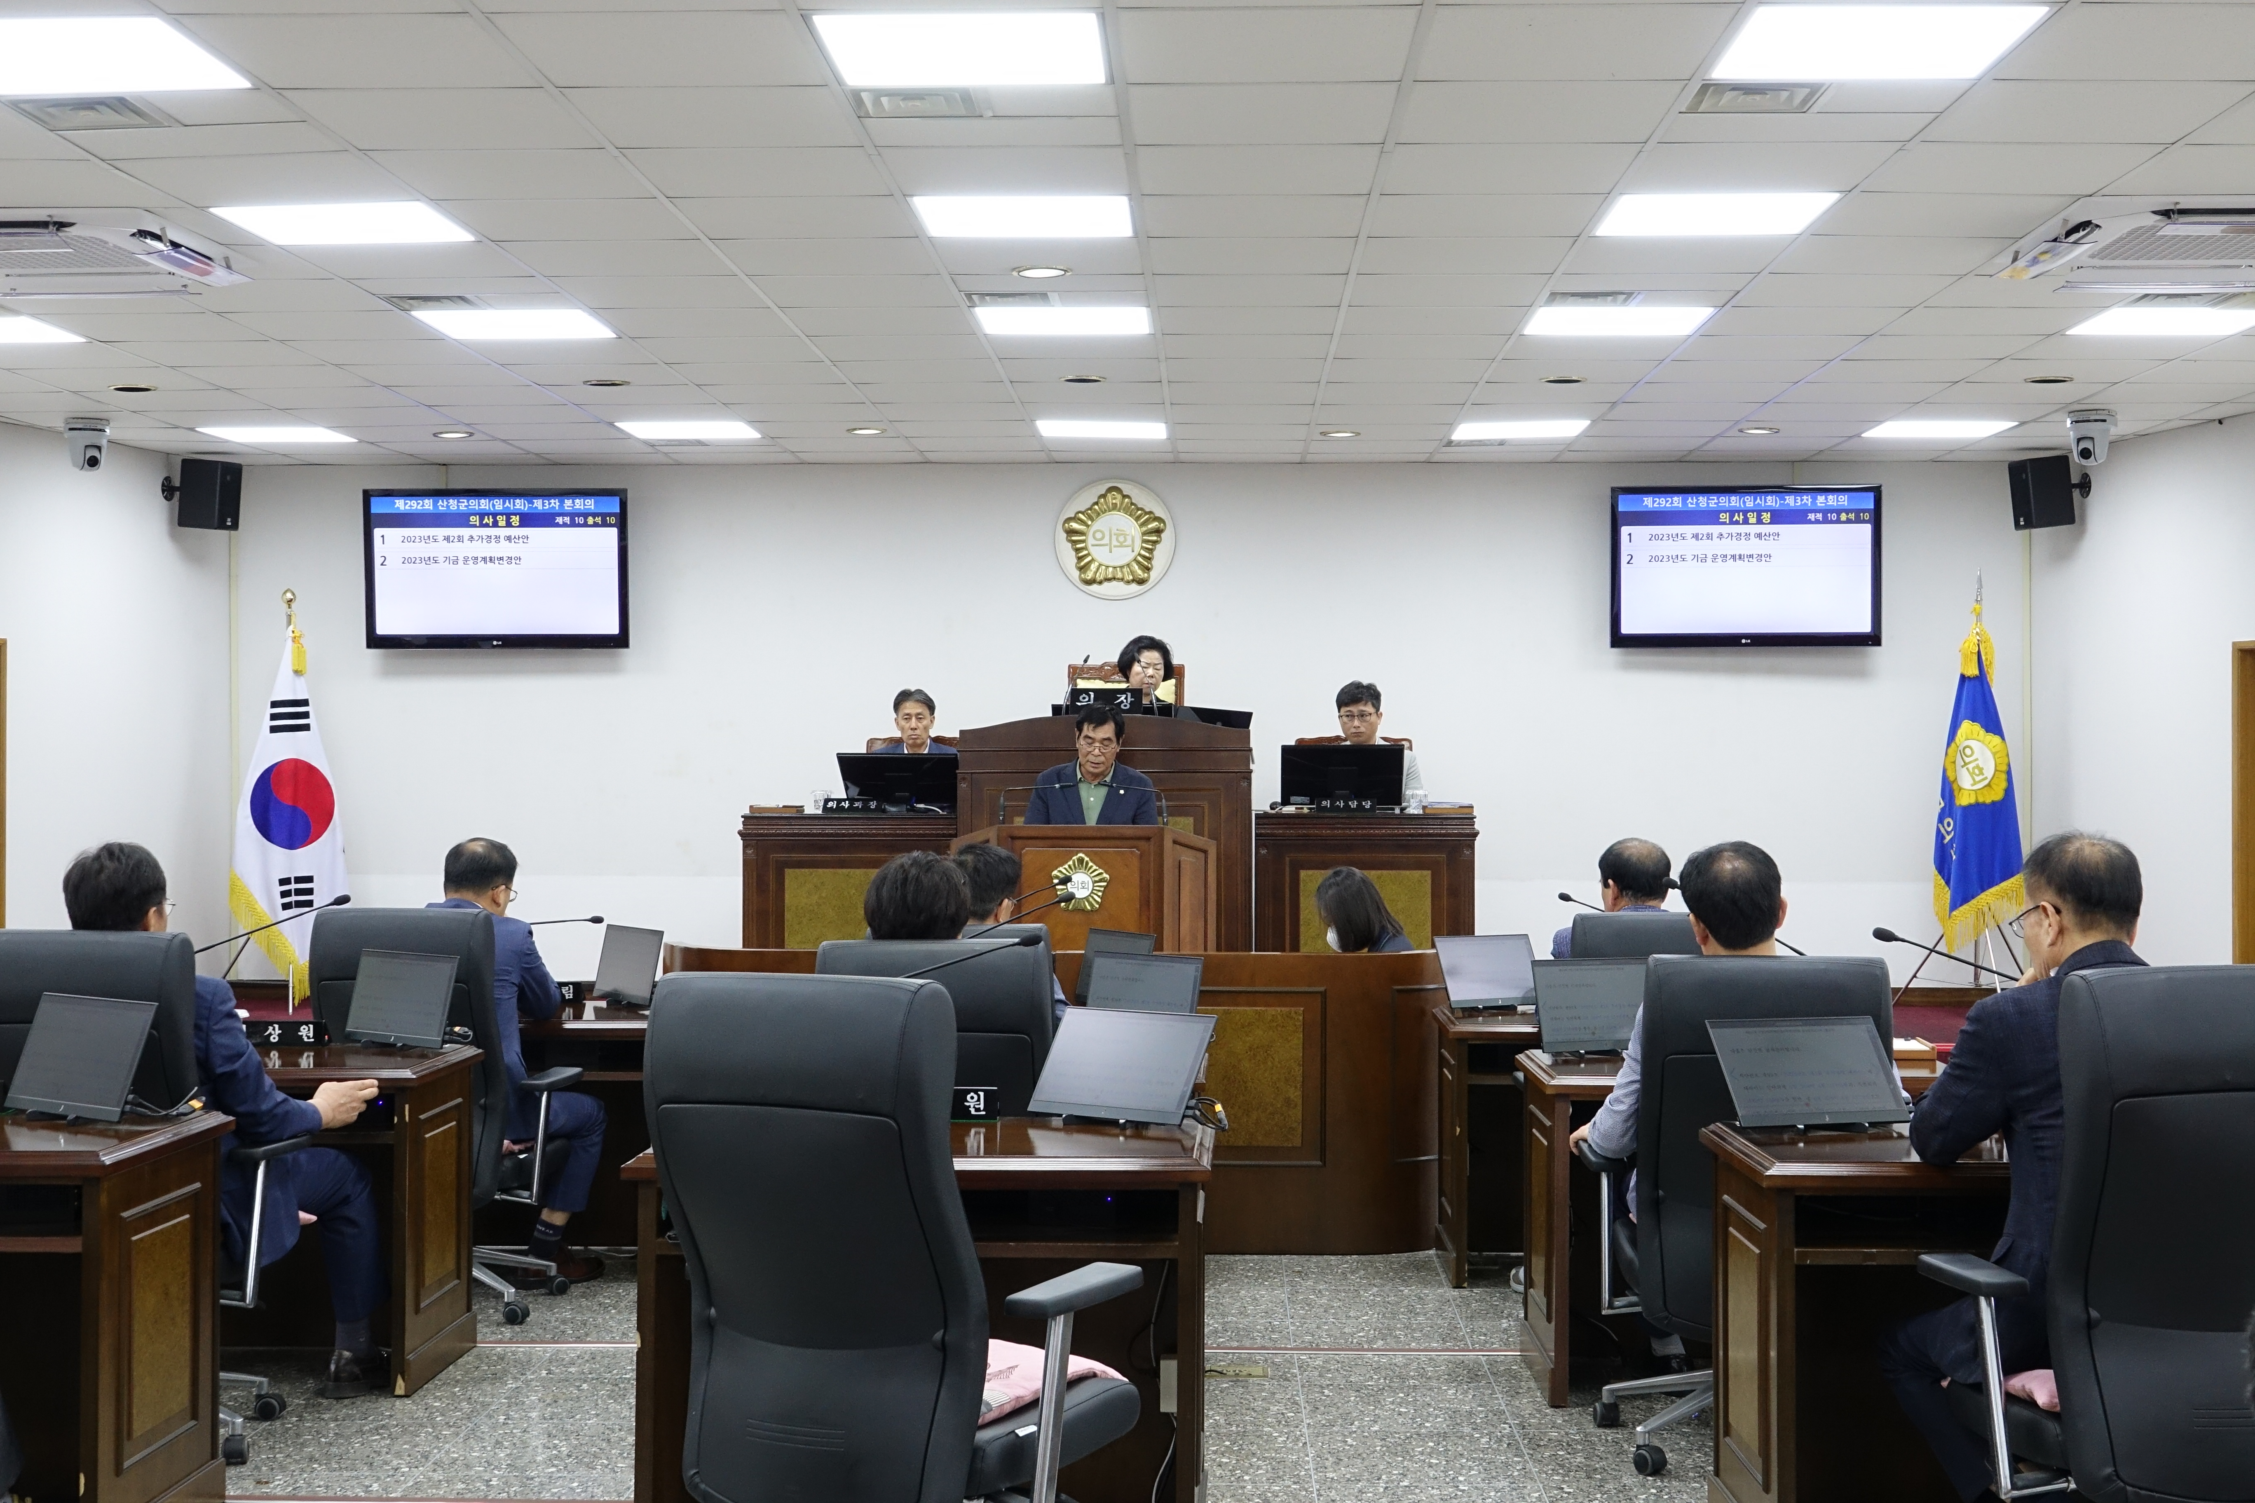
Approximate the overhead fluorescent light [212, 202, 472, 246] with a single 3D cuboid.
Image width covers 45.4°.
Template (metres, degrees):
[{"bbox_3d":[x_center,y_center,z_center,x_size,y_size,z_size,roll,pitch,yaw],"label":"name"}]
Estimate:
[{"bbox_3d":[-2.147,-1.463,7.391,0.600,0.060,0.590,0,0,2],"label":"overhead fluorescent light"}]

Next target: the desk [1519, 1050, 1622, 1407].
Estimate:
[{"bbox_3d":[1.543,1.158,6.581,1.110,0.765,0.610,0,0,2],"label":"desk"}]

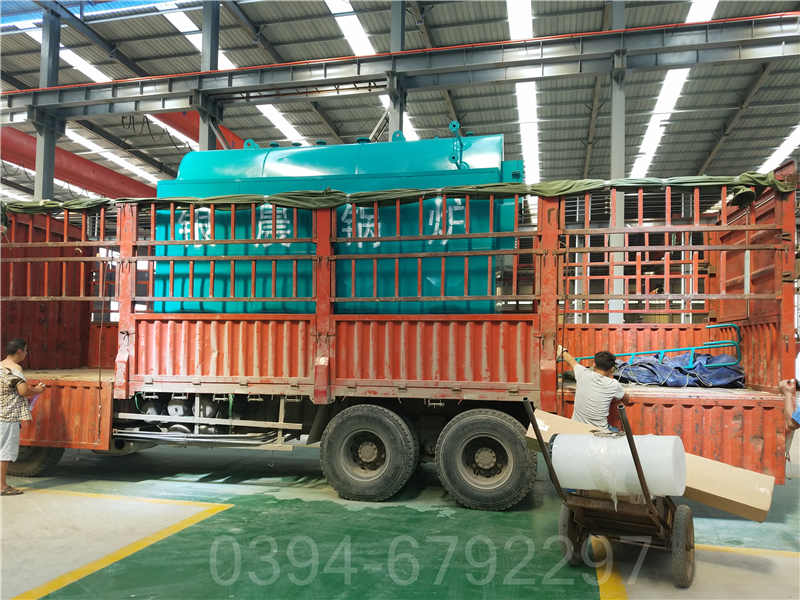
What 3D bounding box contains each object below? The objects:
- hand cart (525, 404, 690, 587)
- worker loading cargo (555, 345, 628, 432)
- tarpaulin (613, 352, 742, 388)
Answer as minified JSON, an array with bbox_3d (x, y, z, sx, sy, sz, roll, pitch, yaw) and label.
[{"bbox_3d":[1.630,1.399,4.458,0.920,1.400,1.530,-2,-4,34],"label":"hand cart"},{"bbox_3d":[1.810,1.290,5.570,0.680,1.740,0.580,-1,-4,19],"label":"worker loading cargo"},{"bbox_3d":[3.400,0.850,7.520,1.450,0.420,0.850,0,-4,13],"label":"tarpaulin"}]

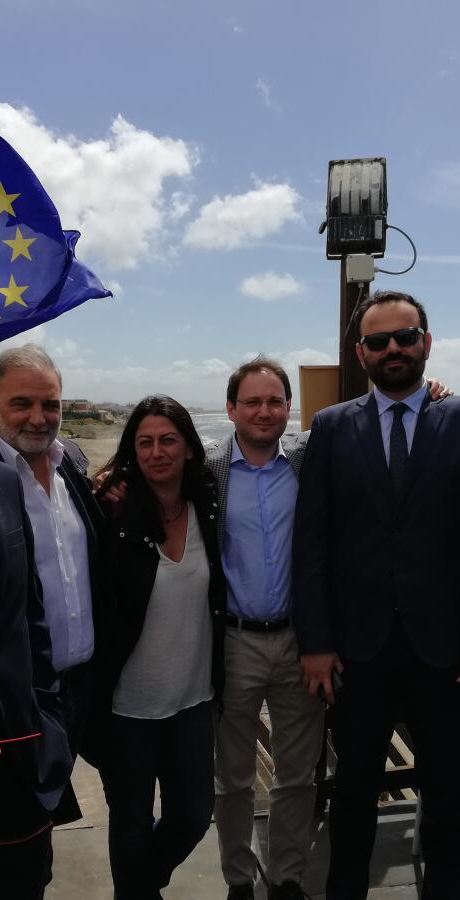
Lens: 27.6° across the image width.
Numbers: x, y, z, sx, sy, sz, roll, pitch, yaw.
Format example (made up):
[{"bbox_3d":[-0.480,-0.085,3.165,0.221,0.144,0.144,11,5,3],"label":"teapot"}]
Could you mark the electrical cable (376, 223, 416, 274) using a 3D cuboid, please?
[{"bbox_3d":[0.656,-0.792,3.690,0.157,0.200,0.060,-1,2,-7],"label":"electrical cable"}]

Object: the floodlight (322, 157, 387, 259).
[{"bbox_3d":[0.496,-0.957,3.700,0.245,0.375,0.170,-1,2,7],"label":"floodlight"}]

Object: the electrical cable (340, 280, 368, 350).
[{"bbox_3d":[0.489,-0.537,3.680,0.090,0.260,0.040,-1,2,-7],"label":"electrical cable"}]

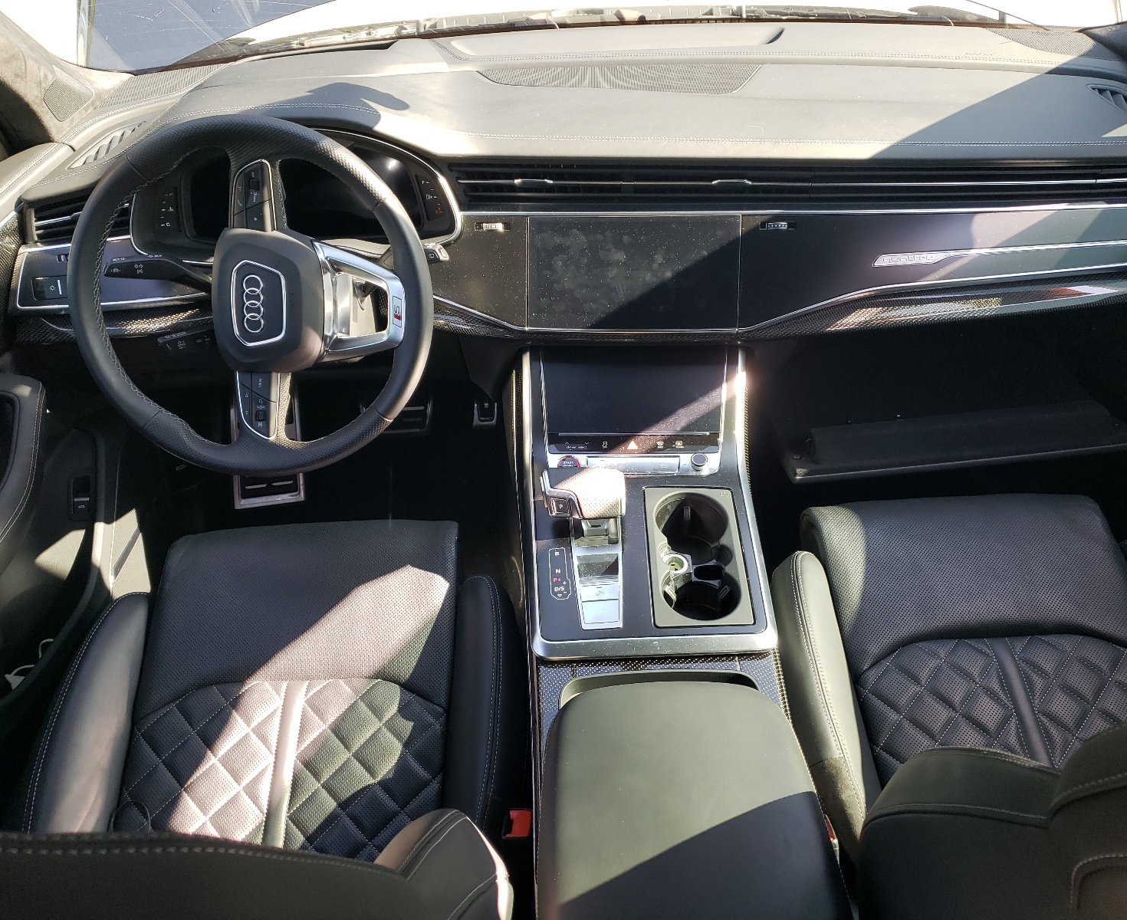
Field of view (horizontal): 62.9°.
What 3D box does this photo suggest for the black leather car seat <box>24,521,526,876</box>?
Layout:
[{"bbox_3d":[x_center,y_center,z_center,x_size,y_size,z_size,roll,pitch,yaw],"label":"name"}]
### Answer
[{"bbox_3d":[-0.290,0.298,1.082,0.500,0.200,0.520,0,43,0],"label":"black leather car seat"}]

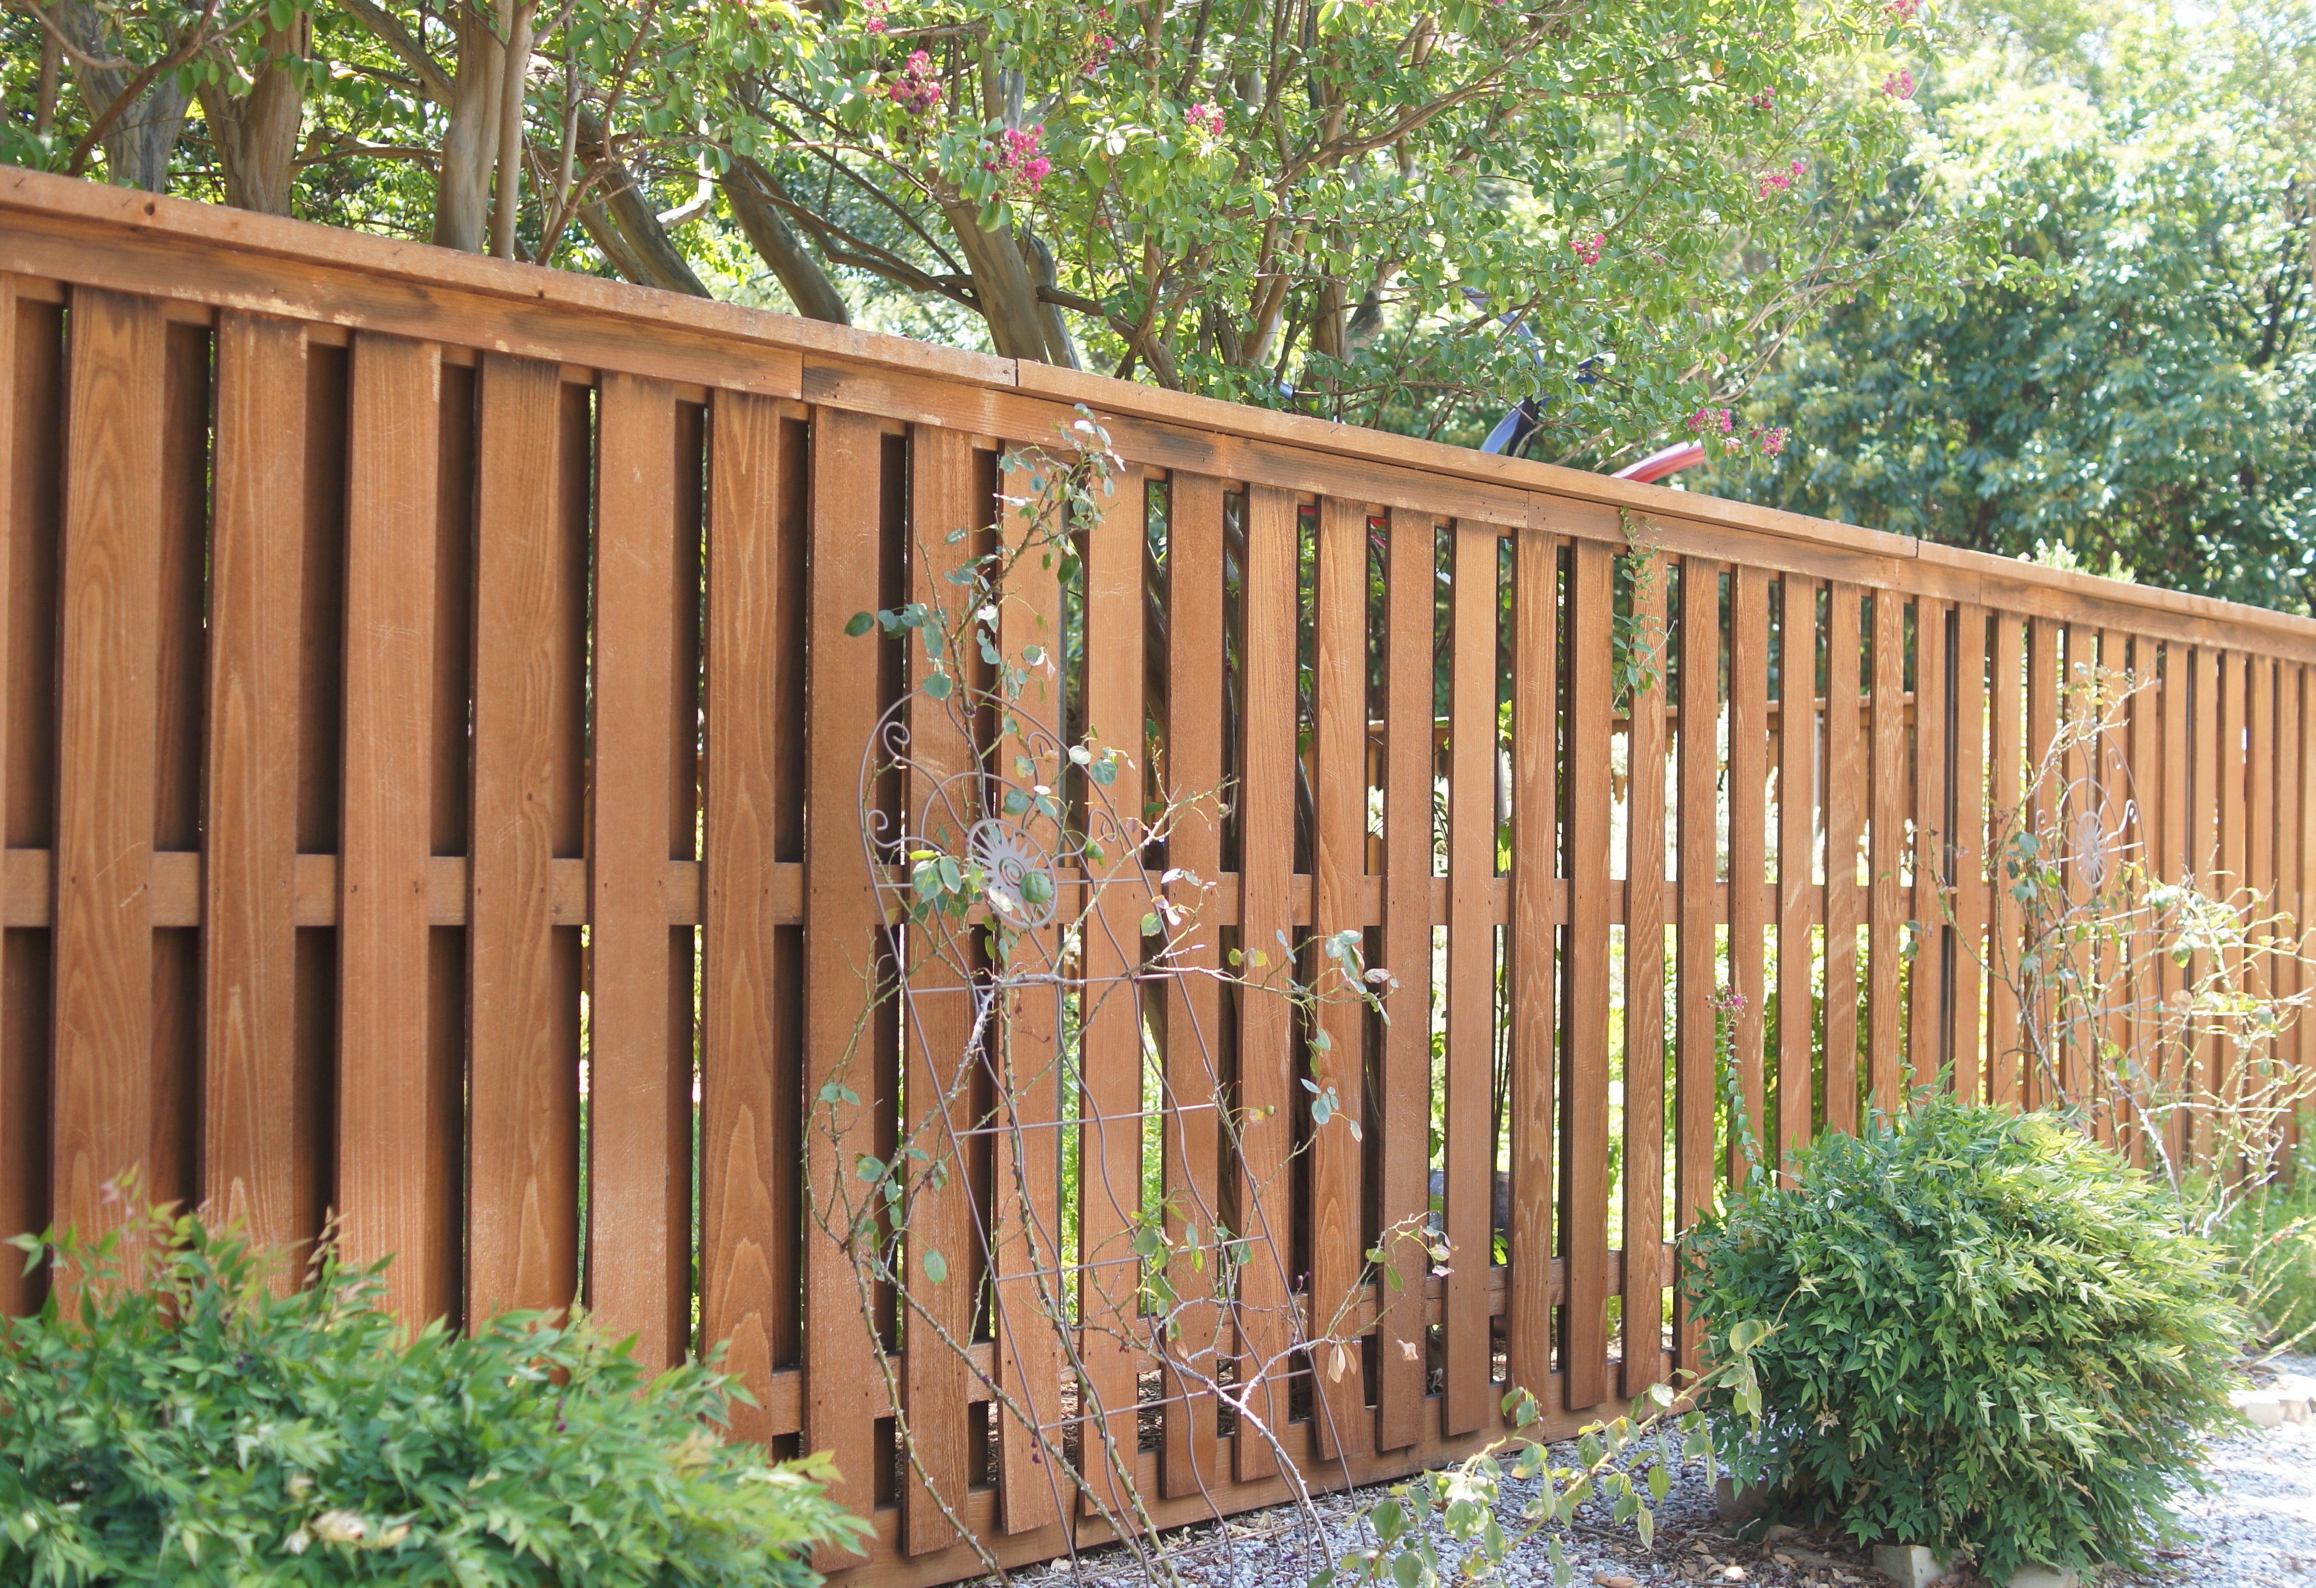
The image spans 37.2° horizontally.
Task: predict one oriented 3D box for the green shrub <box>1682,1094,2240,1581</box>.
[{"bbox_3d":[1.370,0.895,5.880,0.950,0.790,0.920,0,-2,13],"label":"green shrub"}]

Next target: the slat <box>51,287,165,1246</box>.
[{"bbox_3d":[-1.270,0.255,4.133,0.018,1.725,0.138,-1,-2,38],"label":"slat"}]

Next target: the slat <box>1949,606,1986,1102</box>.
[{"bbox_3d":[1.926,0.410,8.202,0.018,1.725,0.138,-1,-2,38],"label":"slat"}]

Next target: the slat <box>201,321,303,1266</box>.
[{"bbox_3d":[-1.139,0.261,4.300,0.018,1.725,0.138,-1,-2,38],"label":"slat"}]

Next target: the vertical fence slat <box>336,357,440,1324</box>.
[{"bbox_3d":[-1.008,0.268,4.468,0.018,1.725,0.138,-1,-2,38],"label":"vertical fence slat"}]

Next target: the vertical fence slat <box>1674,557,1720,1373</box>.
[{"bbox_3d":[1.121,0.371,7.176,0.018,1.725,0.138,-1,-2,38],"label":"vertical fence slat"}]

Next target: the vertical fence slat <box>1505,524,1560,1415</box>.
[{"bbox_3d":[0.722,0.351,6.669,0.018,1.725,0.138,-1,-2,38],"label":"vertical fence slat"}]

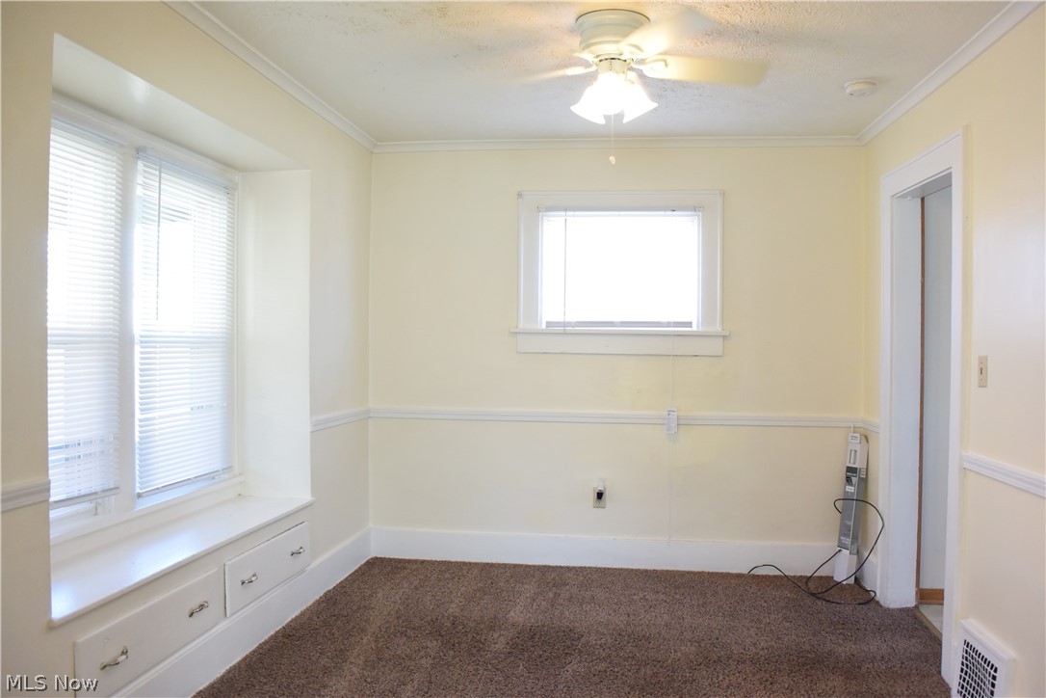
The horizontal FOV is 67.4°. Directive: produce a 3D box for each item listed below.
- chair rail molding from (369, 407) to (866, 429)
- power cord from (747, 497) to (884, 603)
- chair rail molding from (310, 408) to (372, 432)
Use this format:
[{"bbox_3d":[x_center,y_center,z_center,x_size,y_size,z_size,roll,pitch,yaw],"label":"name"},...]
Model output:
[{"bbox_3d":[0.485,0.388,4.421,2.760,0.060,0.025,1,0,6],"label":"chair rail molding"},{"bbox_3d":[1.523,1.015,4.082,0.610,0.475,0.430,1,0,6],"label":"power cord"},{"bbox_3d":[-0.942,0.369,4.159,0.025,0.060,0.830,1,0,9],"label":"chair rail molding"}]

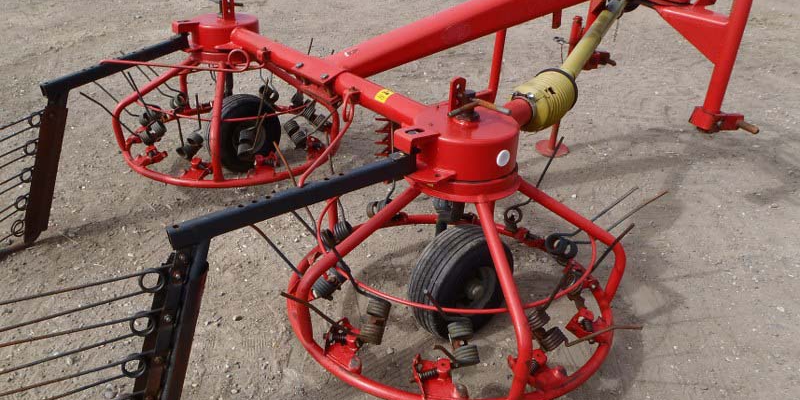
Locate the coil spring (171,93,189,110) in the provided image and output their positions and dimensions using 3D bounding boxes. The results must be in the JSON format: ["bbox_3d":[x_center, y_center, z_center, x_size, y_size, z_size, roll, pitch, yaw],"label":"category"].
[{"bbox_3d":[-1.151,-0.512,3.362,0.103,0.064,0.064,-26,21,30],"label":"coil spring"}]

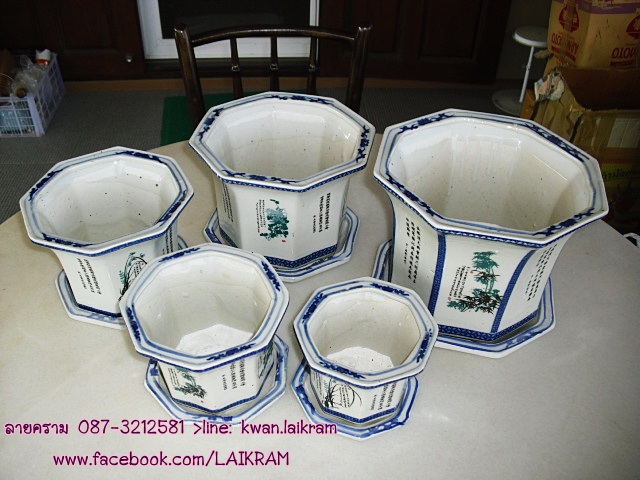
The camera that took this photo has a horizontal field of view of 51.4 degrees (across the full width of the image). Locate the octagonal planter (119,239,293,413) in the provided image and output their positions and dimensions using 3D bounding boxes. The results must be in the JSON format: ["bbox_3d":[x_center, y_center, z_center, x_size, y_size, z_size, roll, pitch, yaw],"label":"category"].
[{"bbox_3d":[-0.137,0.122,0.834,0.189,0.132,0.189,13,42,12],"label":"octagonal planter"}]

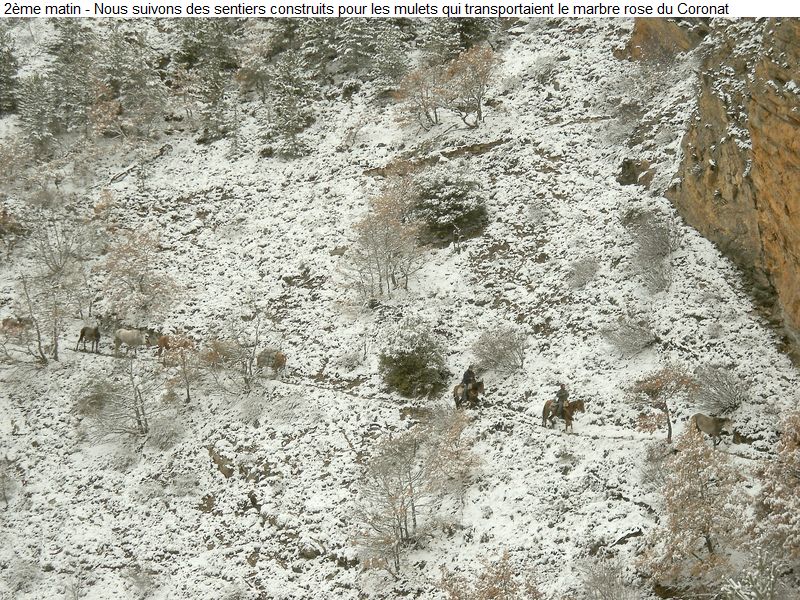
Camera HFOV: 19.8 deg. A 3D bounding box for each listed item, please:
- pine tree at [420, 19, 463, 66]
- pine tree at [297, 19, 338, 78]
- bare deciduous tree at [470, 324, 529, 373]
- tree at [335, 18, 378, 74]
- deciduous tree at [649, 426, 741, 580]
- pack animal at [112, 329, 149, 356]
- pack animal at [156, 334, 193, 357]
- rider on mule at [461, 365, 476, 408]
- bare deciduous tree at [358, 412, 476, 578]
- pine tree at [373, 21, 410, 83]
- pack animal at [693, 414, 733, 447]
[{"bbox_3d":[2.594,-16.531,143.000,2.700,4.000,2.600,0,4,0],"label":"pine tree"},{"bbox_3d":[-5.030,-15.700,139.500,2.600,4.500,2.500,0,8,0],"label":"pine tree"},{"bbox_3d":[5.139,2.480,117.000,2.850,2.400,2.600,0,4,0],"label":"bare deciduous tree"},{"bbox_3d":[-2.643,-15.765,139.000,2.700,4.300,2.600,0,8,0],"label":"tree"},{"bbox_3d":[13.598,9.428,106.000,4.300,7.100,4.100,0,8,0],"label":"deciduous tree"},{"bbox_3d":[-13.428,2.118,114.000,1.900,1.400,0.600,1,6,7],"label":"pack animal"},{"bbox_3d":[-11.161,2.332,113.500,1.950,1.400,0.600,1,6,12],"label":"pack animal"},{"bbox_3d":[3.233,3.965,108.000,0.700,1.700,0.620,4,7,36],"label":"rider on mule"},{"bbox_3d":[0.790,9.213,109.500,5.500,7.600,5.000,0,8,0],"label":"bare deciduous tree"},{"bbox_3d":[-0.575,-15.285,138.500,2.300,4.600,2.300,0,8,0],"label":"pine tree"},{"bbox_3d":[14.730,6.178,107.500,2.050,1.600,0.600,2,4,23],"label":"pack animal"}]

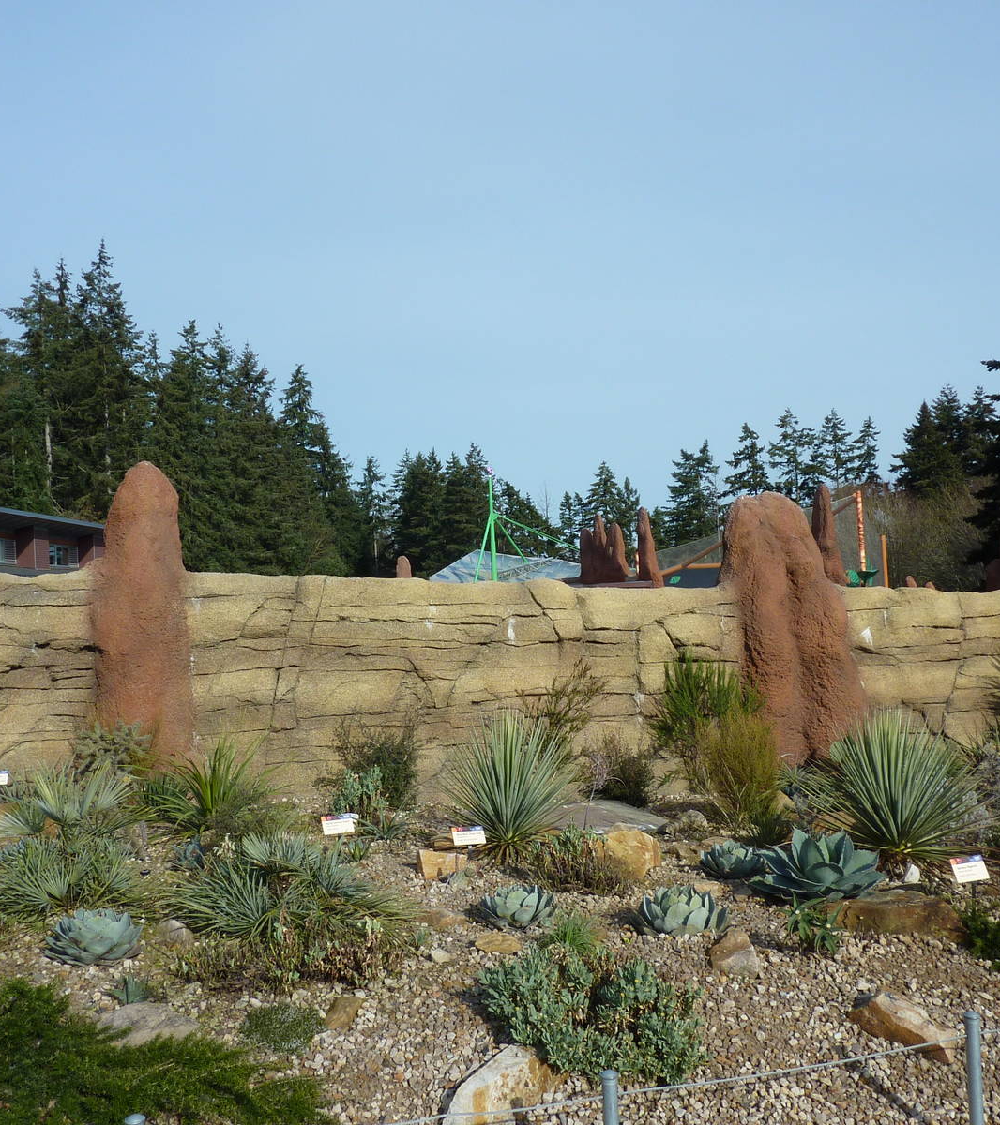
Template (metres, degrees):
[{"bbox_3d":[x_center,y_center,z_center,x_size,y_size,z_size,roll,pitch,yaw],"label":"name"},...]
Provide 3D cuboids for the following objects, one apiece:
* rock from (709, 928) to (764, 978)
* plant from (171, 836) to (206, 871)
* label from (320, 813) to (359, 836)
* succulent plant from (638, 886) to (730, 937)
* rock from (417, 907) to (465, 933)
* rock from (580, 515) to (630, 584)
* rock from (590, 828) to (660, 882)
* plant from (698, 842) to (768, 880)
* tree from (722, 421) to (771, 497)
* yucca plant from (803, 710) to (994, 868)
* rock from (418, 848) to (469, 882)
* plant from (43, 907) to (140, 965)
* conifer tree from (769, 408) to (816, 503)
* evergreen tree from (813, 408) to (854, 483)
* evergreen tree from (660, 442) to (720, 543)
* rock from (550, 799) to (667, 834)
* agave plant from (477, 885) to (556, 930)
[{"bbox_3d":[0.865,1.432,3.970,0.190,0.150,0.160,-2,-2,0],"label":"rock"},{"bbox_3d":[-1.393,1.304,4.850,0.155,0.145,0.150,-2,-2,0],"label":"plant"},{"bbox_3d":[-0.756,1.236,5.100,0.155,0.100,0.015,-2,-34,-13],"label":"label"},{"bbox_3d":[0.773,1.469,4.550,0.385,0.190,0.370,-2,-1,0],"label":"succulent plant"},{"bbox_3d":[-0.247,1.522,4.620,0.210,0.085,0.150,-2,-1,0],"label":"rock"},{"bbox_3d":[1.752,-0.204,18.000,0.840,1.150,0.700,-2,-1,0],"label":"rock"},{"bbox_3d":[0.611,1.428,5.300,0.350,0.230,0.270,-2,-2,0],"label":"rock"},{"bbox_3d":[1.125,1.437,5.200,0.350,0.180,0.340,-2,-1,0],"label":"plant"},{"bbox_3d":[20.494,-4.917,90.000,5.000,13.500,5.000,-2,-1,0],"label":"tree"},{"bbox_3d":[2.124,1.214,5.800,0.970,0.770,0.920,-3,-2,19],"label":"yucca plant"},{"bbox_3d":[-0.252,1.376,4.900,0.220,0.130,0.160,-3,-2,0],"label":"rock"},{"bbox_3d":[-1.429,1.309,3.800,0.340,0.170,0.340,-2,-2,0],"label":"plant"},{"bbox_3d":[25.142,-4.905,91.771,5.000,16.380,5.000,-2,-2,0],"label":"conifer tree"},{"bbox_3d":[28.671,-4.922,91.774,4.500,16.150,4.500,-2,-2,0],"label":"evergreen tree"},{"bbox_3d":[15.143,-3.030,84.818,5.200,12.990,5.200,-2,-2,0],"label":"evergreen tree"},{"bbox_3d":[0.637,1.489,6.300,0.670,0.135,0.440,-2,-2,-6],"label":"rock"},{"bbox_3d":[0.073,1.484,4.650,0.340,0.170,0.330,-2,-1,0],"label":"agave plant"}]

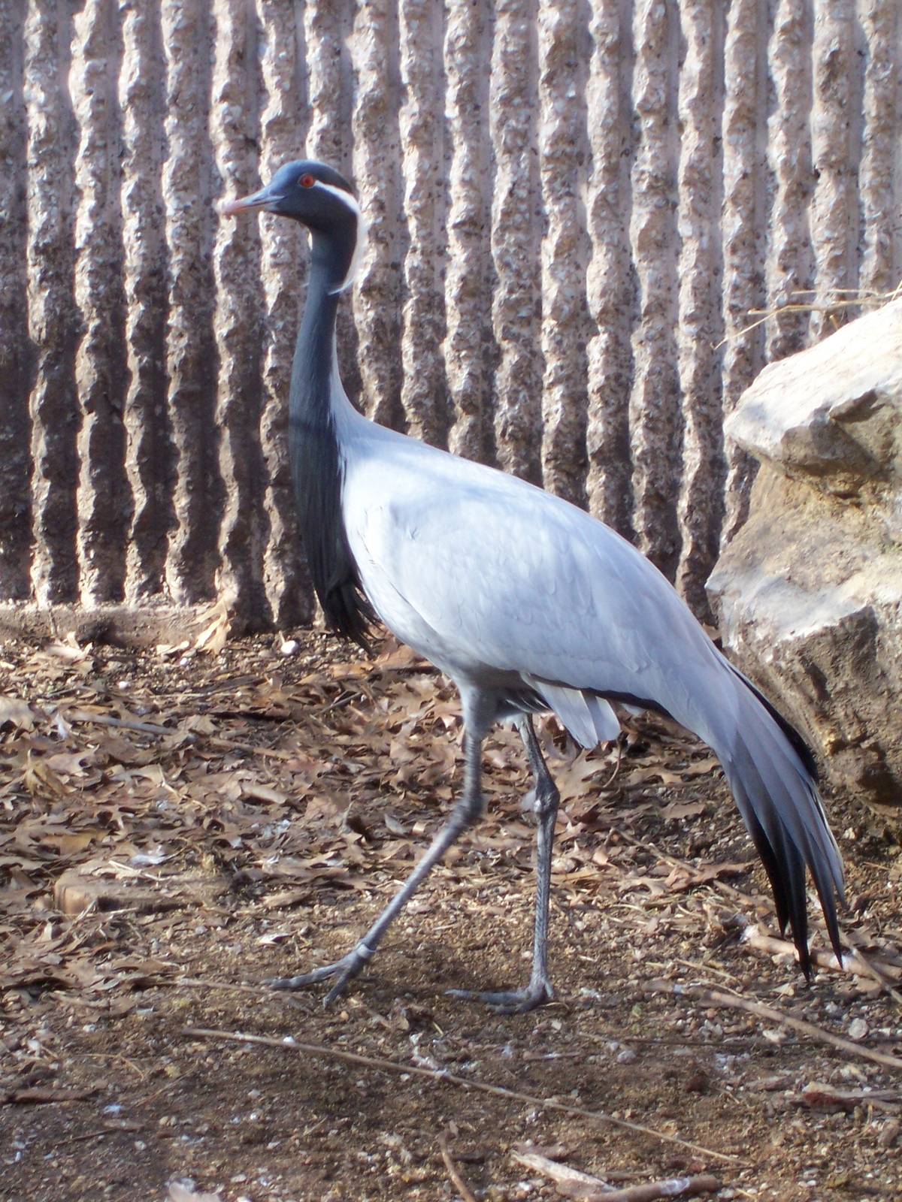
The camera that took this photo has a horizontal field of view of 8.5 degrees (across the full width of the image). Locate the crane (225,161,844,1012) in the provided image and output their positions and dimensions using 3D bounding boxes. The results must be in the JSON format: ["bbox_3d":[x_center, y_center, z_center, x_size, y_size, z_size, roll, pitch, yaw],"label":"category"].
[{"bbox_3d":[0.085,-0.016,5.993,0.625,0.833,0.210,2,10,13],"label":"crane"}]

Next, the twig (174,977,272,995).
[{"bbox_3d":[-0.228,0.387,6.094,0.109,0.006,0.008,4,11,21],"label":"twig"}]

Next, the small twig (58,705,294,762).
[{"bbox_3d":[-0.329,0.162,7.364,0.413,0.009,0.011,10,14,44],"label":"small twig"}]

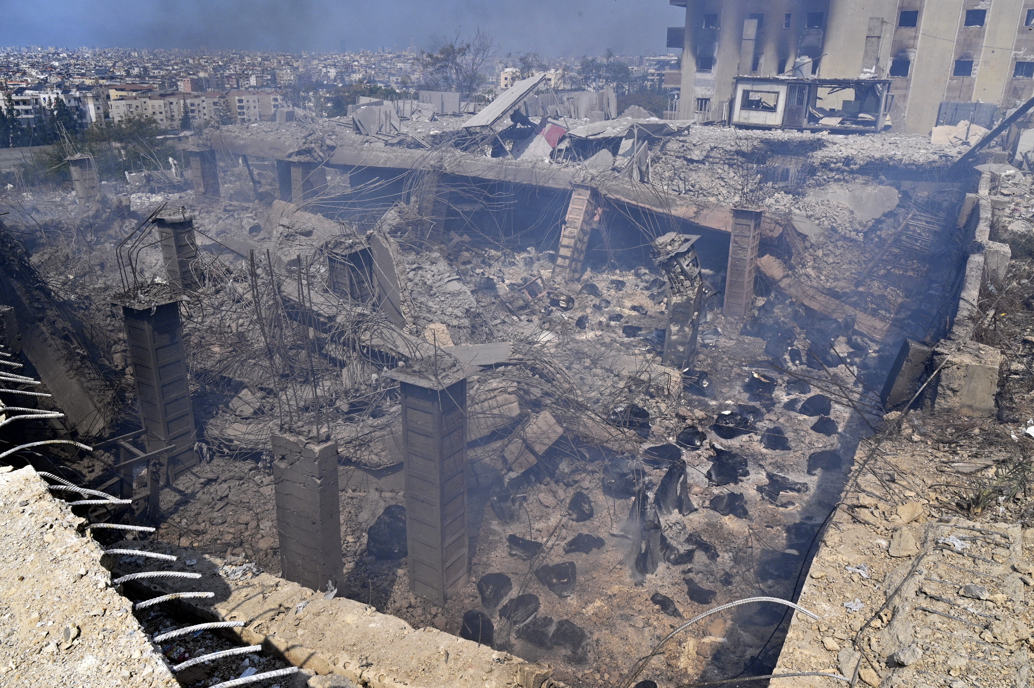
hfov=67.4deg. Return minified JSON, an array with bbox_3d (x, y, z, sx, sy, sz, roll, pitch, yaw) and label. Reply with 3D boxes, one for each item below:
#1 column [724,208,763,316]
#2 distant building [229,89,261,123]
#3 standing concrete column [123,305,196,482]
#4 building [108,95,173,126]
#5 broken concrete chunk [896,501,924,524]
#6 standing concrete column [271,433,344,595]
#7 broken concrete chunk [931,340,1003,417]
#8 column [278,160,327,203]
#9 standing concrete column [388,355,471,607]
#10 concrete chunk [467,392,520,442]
[{"bbox_3d":[7.243,-2.602,24.818,0.632,3.352,0.743,13,24,31],"label":"column"},{"bbox_3d":[-141.924,-123.974,404.000,13.000,17.000,12.000,-15,26,-36],"label":"distant building"},{"bbox_3d":[-6.534,0.858,14.288,0.632,3.352,0.685,12,22,29],"label":"standing concrete column"},{"bbox_3d":[-175.283,-108.257,362.000,26.000,14.500,13.000,-7,21,-19],"label":"building"},{"bbox_3d":[1.863,0.805,3.670,0.120,0.070,0.105,13,23,29],"label":"broken concrete chunk"},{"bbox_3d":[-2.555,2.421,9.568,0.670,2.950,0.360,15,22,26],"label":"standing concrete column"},{"bbox_3d":[4.189,0.335,7.185,0.520,0.500,0.500,11,23,26],"label":"broken concrete chunk"},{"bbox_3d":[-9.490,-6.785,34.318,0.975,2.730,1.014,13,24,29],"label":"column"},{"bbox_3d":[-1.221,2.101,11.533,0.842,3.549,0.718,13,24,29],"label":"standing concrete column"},{"bbox_3d":[-0.533,1.471,15.265,1.250,0.750,0.600,-11,23,-28],"label":"concrete chunk"}]

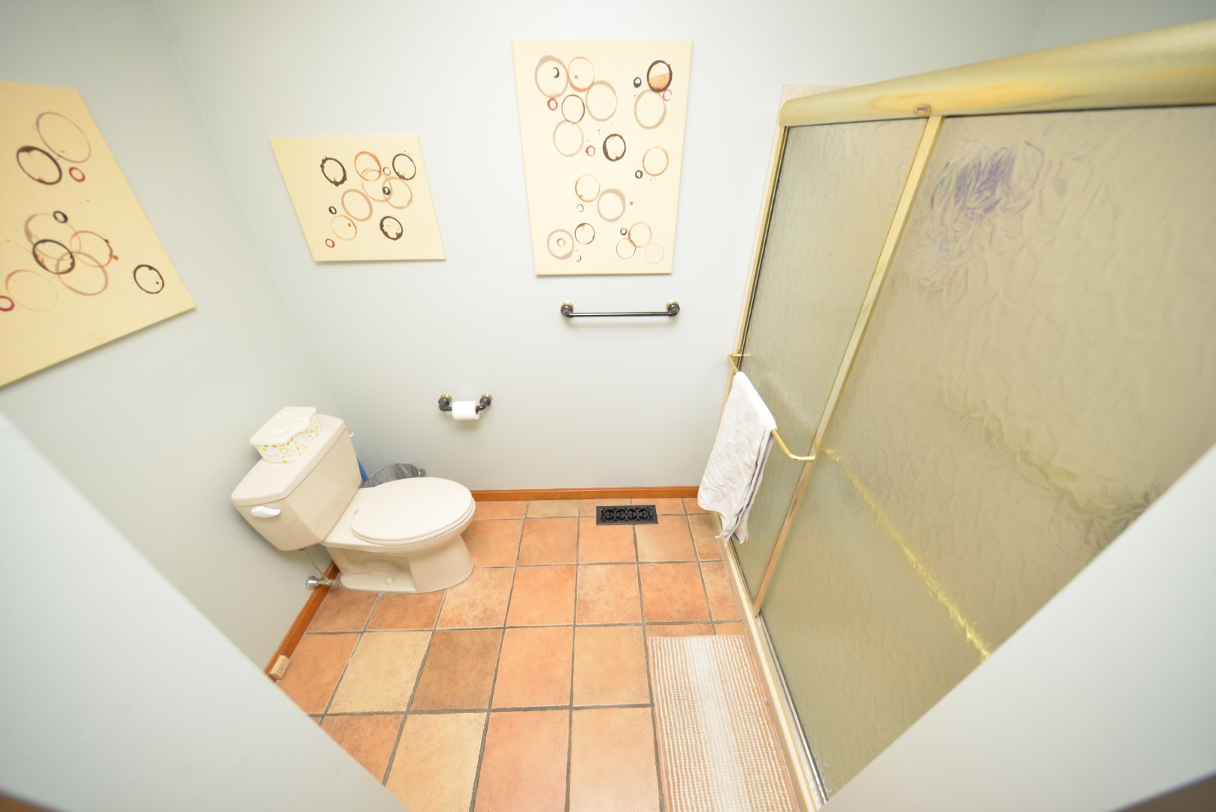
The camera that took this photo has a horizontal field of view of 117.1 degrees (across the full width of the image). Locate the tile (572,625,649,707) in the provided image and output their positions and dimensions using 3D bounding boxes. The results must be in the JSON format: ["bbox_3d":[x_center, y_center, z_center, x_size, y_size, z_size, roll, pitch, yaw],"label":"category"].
[{"bbox_3d":[0.012,1.069,1.548,0.302,0.010,0.295,-1,32,-1],"label":"tile"}]

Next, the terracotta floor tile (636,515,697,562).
[{"bbox_3d":[0.308,0.726,2.037,0.303,0.011,0.285,-1,35,-1],"label":"terracotta floor tile"}]

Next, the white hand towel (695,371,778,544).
[{"bbox_3d":[0.549,0.248,1.629,0.095,0.710,0.400,-1,32,-1],"label":"white hand towel"}]

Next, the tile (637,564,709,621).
[{"bbox_3d":[0.315,0.900,1.799,0.303,0.011,0.285,-1,35,-1],"label":"tile"}]

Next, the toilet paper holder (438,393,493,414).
[{"bbox_3d":[-0.713,-0.016,1.877,0.252,0.070,0.085,-1,32,-1],"label":"toilet paper holder"}]

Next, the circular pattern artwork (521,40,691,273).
[{"bbox_3d":[-0.016,-0.868,1.391,0.570,0.725,0.023,-1,32,-1],"label":"circular pattern artwork"}]

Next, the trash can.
[{"bbox_3d":[-1.141,0.523,2.037,0.275,0.323,0.253,-1,34,-1],"label":"trash can"}]

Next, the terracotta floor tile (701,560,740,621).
[{"bbox_3d":[0.540,0.894,1.811,0.125,0.010,0.295,-1,32,-1],"label":"terracotta floor tile"}]

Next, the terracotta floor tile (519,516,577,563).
[{"bbox_3d":[-0.314,0.750,2.056,0.302,0.010,0.295,-1,32,-1],"label":"terracotta floor tile"}]

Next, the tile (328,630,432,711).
[{"bbox_3d":[-0.924,1.088,1.536,0.302,0.010,0.295,-1,32,-1],"label":"tile"}]

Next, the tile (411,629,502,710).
[{"bbox_3d":[-0.612,1.082,1.540,0.302,0.010,0.295,-1,32,-1],"label":"tile"}]

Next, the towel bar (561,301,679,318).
[{"bbox_3d":[0.049,-0.419,1.610,0.510,0.049,0.088,-1,33,-1],"label":"towel bar"}]

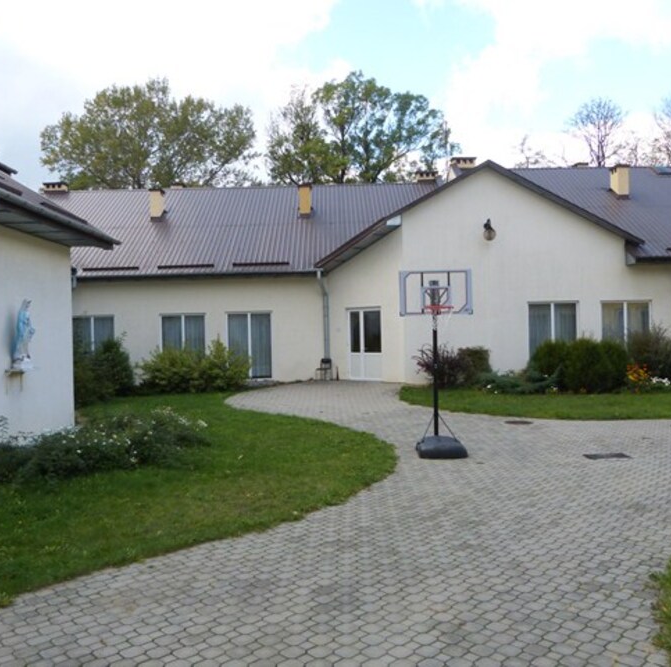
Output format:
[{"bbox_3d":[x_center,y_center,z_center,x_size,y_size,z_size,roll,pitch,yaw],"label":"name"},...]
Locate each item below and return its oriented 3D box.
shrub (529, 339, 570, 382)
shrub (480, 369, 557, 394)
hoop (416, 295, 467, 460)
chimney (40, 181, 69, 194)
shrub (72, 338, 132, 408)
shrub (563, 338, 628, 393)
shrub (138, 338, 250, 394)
[{"bbox_3d":[6.299,0.863,18.812,1.400,1.400,1.500,-1,1,0],"label":"shrub"},{"bbox_3d":[5.134,1.294,18.216,2.200,0.600,1.700,-1,1,0],"label":"shrub"},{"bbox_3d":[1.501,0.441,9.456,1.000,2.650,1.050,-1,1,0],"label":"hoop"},{"bbox_3d":[-12.701,-6.623,29.127,1.200,0.700,0.600,-1,1,0],"label":"chimney"},{"bbox_3d":[-6.574,0.966,18.110,1.850,1.750,1.900,-1,1,0],"label":"shrub"},{"bbox_3d":[7.265,0.851,18.012,1.650,1.400,1.600,-1,1,0],"label":"shrub"},{"bbox_3d":[-4.671,0.993,21.111,3.550,1.550,2.100,-1,1,0],"label":"shrub"}]

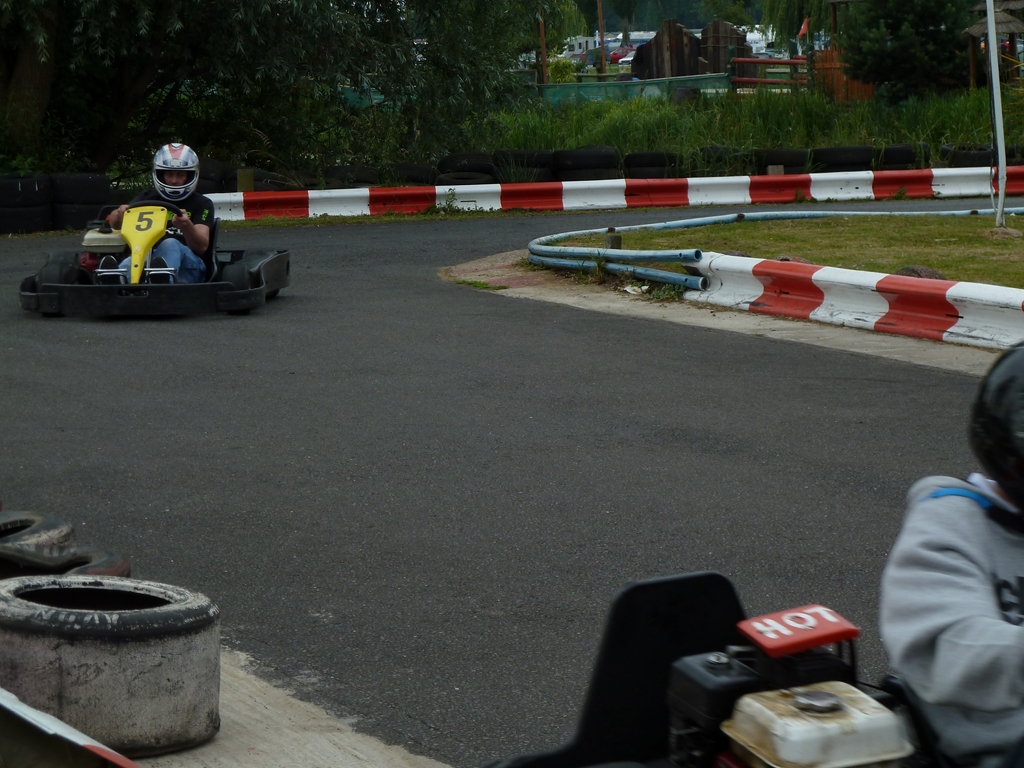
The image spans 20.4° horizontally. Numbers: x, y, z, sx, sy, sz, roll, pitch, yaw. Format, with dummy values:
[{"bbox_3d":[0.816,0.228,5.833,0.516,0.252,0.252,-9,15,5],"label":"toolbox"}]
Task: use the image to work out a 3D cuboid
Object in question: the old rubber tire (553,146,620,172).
[{"bbox_3d":[0.745,-2.266,28.600,0.650,0.210,0.650,-1,6,0],"label":"old rubber tire"}]

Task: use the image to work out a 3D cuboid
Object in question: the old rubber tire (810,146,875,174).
[{"bbox_3d":[3.380,-2.318,29.000,0.630,0.200,0.630,-1,6,0],"label":"old rubber tire"}]

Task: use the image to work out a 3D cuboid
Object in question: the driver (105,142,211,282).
[{"bbox_3d":[-1.990,-0.913,15.999,0.590,0.870,1.150,-1,6,2],"label":"driver"}]

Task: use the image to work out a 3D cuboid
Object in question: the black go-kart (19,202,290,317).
[{"bbox_3d":[-1.976,-0.735,16.068,1.350,0.610,1.820,-1,6,2],"label":"black go-kart"}]

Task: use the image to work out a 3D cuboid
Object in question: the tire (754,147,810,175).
[{"bbox_3d":[2.743,-2.295,28.900,0.590,0.190,0.590,-1,6,0],"label":"tire"}]

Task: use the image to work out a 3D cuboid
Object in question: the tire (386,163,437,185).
[{"bbox_3d":[-1.002,-2.096,28.300,0.560,0.190,0.560,-1,6,0],"label":"tire"}]

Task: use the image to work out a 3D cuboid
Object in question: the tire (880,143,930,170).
[{"bbox_3d":[4.022,-2.341,29.100,0.570,0.190,0.570,-1,6,0],"label":"tire"}]

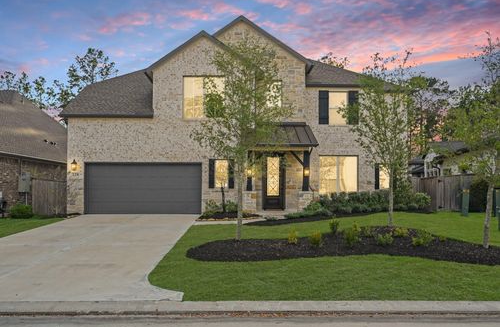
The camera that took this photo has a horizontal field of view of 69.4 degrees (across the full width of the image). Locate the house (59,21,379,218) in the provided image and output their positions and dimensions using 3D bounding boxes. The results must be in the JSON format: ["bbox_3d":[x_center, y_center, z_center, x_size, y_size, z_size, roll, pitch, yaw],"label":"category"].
[{"bbox_3d":[-0.350,-2.250,21.200,15.200,8.700,13.000,0,0,-1],"label":"house"}]

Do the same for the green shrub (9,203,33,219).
[{"bbox_3d":[-9.282,1.941,14.600,0.971,0.647,0.900,0,-1,-2],"label":"green shrub"}]

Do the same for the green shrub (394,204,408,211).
[{"bbox_3d":[6.589,1.914,15.700,0.591,0.341,0.591,0,0,0],"label":"green shrub"}]

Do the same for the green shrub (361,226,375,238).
[{"bbox_3d":[3.157,1.827,9.700,0.376,0.322,0.360,0,-1,-2],"label":"green shrub"}]

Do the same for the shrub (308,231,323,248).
[{"bbox_3d":[1.560,1.811,8.600,0.334,0.381,0.340,0,-1,-2],"label":"shrub"}]

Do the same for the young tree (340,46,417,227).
[{"bbox_3d":[4.168,-0.817,11.800,2.346,5.574,2.346,0,0,0],"label":"young tree"}]

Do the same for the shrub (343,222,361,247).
[{"bbox_3d":[2.573,1.800,9.150,0.443,0.646,0.433,0,0,0],"label":"shrub"}]

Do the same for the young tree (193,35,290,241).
[{"bbox_3d":[-0.235,-0.693,10.000,2.741,5.484,2.684,0,0,0],"label":"young tree"}]

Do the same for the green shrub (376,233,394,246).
[{"bbox_3d":[3.491,1.958,9.300,0.450,0.303,0.441,0,0,0],"label":"green shrub"}]

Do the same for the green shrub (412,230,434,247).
[{"bbox_3d":[4.157,1.791,8.650,0.527,0.419,0.480,0,-1,-2],"label":"green shrub"}]

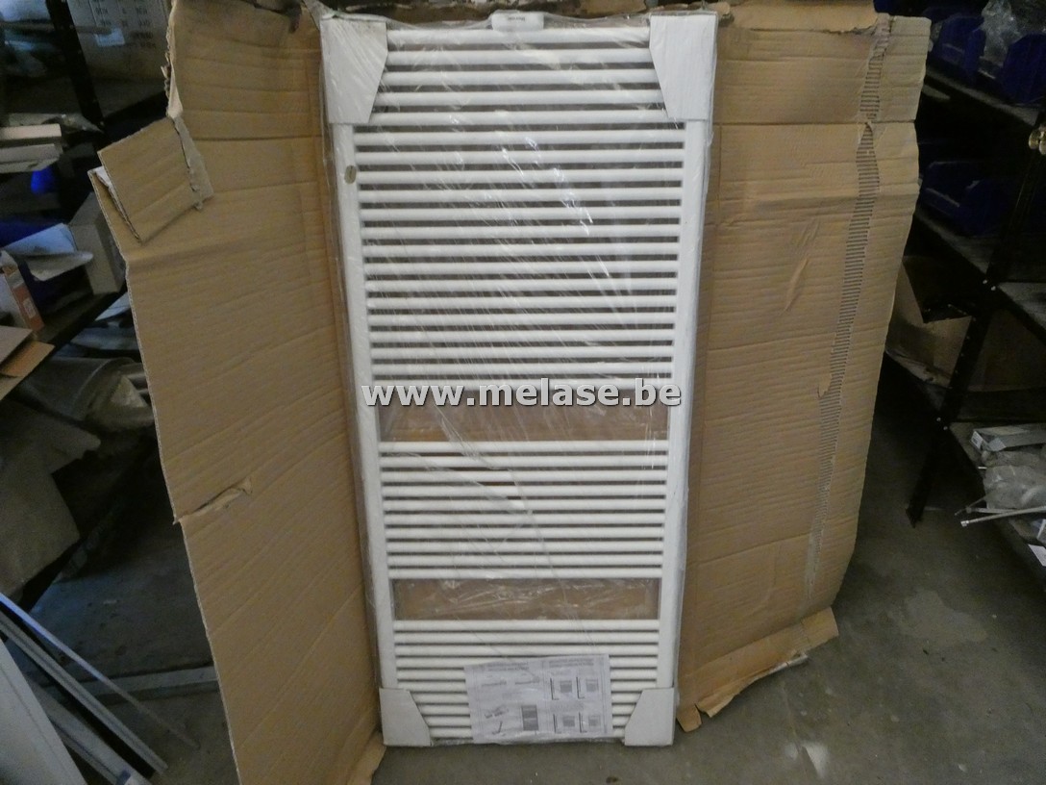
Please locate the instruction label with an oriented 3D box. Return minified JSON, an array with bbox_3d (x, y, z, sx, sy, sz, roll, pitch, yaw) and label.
[{"bbox_3d":[0.035,0.640,1.506,0.297,0.207,0.008,-4,18,3],"label":"instruction label"}]

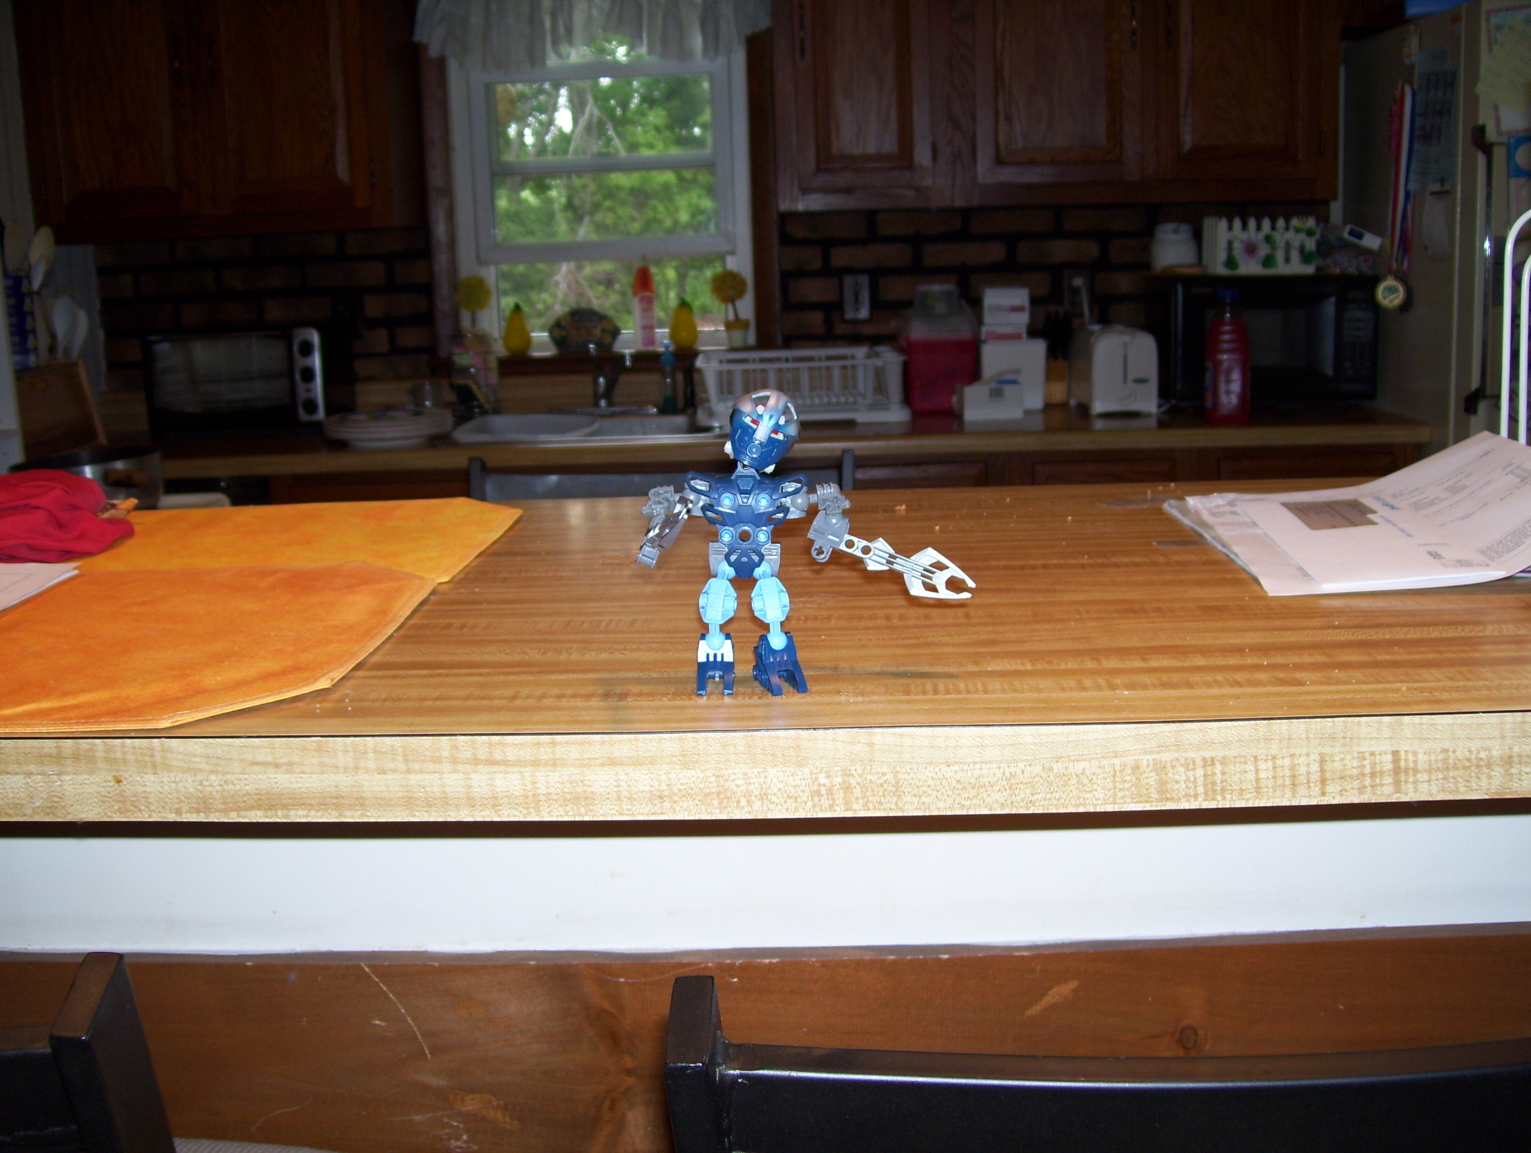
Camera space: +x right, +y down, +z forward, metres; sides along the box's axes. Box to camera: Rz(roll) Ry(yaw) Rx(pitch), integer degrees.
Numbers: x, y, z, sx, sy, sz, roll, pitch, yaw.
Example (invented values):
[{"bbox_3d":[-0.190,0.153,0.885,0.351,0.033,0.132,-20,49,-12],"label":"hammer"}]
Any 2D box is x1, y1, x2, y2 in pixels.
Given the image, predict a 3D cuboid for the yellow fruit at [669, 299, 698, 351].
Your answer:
[{"bbox_3d":[-0.197,-0.613,3.888,0.070,0.123,0.070,-2,12,1],"label":"yellow fruit"}]

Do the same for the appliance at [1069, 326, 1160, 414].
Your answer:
[{"bbox_3d":[0.787,-0.476,3.627,0.153,0.186,0.255,-2,12,-2],"label":"appliance"}]

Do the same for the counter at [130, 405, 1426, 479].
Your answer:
[{"bbox_3d":[-0.063,-0.317,3.510,2.778,0.042,0.635,-1,12,3],"label":"counter"}]

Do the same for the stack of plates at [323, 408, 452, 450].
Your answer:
[{"bbox_3d":[-0.823,-0.320,3.481,0.280,0.060,0.280,-1,12,3],"label":"stack of plates"}]

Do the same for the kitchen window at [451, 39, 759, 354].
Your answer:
[{"bbox_3d":[-0.402,-0.963,3.848,0.745,0.870,0.100,-2,12,1],"label":"kitchen window"}]

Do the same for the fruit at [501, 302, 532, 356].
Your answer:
[{"bbox_3d":[-0.591,-0.589,3.784,0.070,0.132,0.070,-1,12,3],"label":"fruit"}]

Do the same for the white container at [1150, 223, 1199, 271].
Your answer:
[{"bbox_3d":[0.908,-0.729,3.534,0.107,0.108,0.107,-1,13,4],"label":"white container"}]

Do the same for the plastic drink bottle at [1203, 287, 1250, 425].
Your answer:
[{"bbox_3d":[0.967,-0.464,3.345,0.099,0.283,0.099,-2,12,1],"label":"plastic drink bottle"}]

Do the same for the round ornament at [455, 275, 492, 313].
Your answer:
[{"bbox_3d":[-0.716,-0.692,3.911,0.087,0.087,0.087,-2,12,0],"label":"round ornament"}]

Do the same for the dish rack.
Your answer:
[{"bbox_3d":[0.087,-0.441,3.675,0.470,0.150,0.360,-2,12,1],"label":"dish rack"}]

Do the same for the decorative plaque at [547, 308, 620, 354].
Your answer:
[{"bbox_3d":[-0.438,-0.596,3.870,0.165,0.102,0.030,-1,13,3],"label":"decorative plaque"}]

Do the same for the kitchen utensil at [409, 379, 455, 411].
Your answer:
[{"bbox_3d":[-0.751,-0.395,3.605,0.098,0.098,0.098,-1,12,3],"label":"kitchen utensil"}]

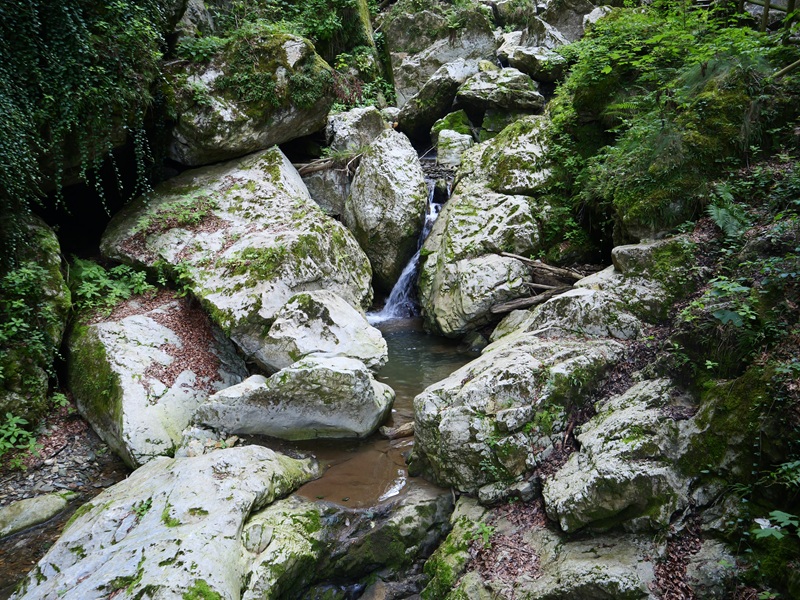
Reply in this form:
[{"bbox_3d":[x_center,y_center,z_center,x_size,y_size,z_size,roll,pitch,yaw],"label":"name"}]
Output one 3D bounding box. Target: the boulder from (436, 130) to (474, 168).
[{"bbox_3d":[1.014,-2.793,12.700,0.686,0.671,0.600,0,18,0],"label":"boulder"}]

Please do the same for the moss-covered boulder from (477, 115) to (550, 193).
[{"bbox_3d":[1.914,-2.376,11.400,1.202,1.295,1.200,5,19,14],"label":"moss-covered boulder"}]

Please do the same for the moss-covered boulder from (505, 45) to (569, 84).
[{"bbox_3d":[2.909,-4.989,14.700,1.281,0.719,1.100,3,18,10],"label":"moss-covered boulder"}]

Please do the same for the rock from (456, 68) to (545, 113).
[{"bbox_3d":[1.959,-4.089,13.600,1.694,0.858,1.300,2,18,5],"label":"rock"}]

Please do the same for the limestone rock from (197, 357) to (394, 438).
[{"bbox_3d":[-1.157,1.092,7.750,2.189,0.789,1.000,-2,18,-5],"label":"limestone rock"}]

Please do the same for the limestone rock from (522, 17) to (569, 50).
[{"bbox_3d":[3.272,-5.968,15.600,0.986,0.748,0.900,6,19,19],"label":"limestone rock"}]

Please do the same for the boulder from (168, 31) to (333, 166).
[{"bbox_3d":[-2.374,-3.235,11.200,2.527,2.069,2.100,-3,18,-10],"label":"boulder"}]

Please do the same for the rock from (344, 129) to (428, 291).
[{"bbox_3d":[-0.235,-1.487,11.700,1.303,2.725,1.400,-6,19,-19],"label":"rock"}]

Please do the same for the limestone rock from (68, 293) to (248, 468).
[{"bbox_3d":[-2.614,0.837,7.700,1.855,1.665,2.000,-6,19,-17],"label":"limestone rock"}]

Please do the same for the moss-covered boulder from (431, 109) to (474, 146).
[{"bbox_3d":[1.004,-3.232,13.300,0.833,0.774,0.750,0,18,0],"label":"moss-covered boulder"}]

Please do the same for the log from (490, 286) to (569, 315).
[{"bbox_3d":[1.979,-0.019,10.300,1.511,0.150,0.160,-13,22,-24],"label":"log"}]

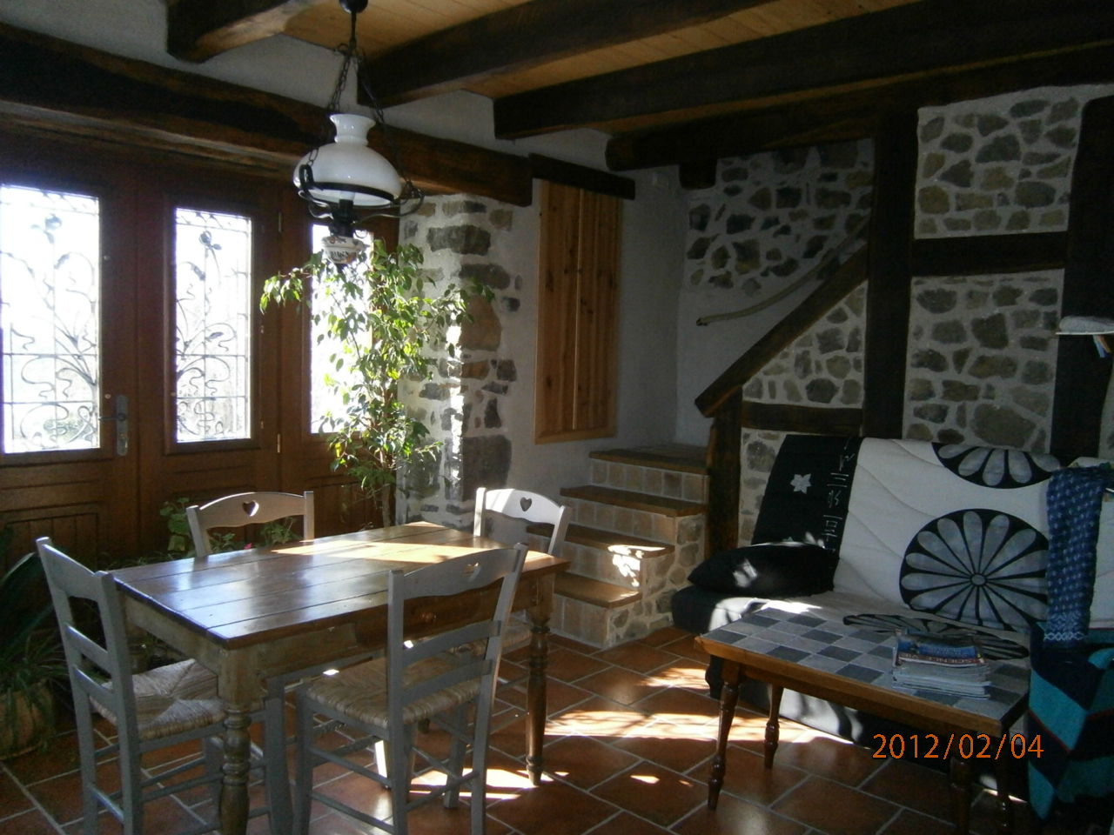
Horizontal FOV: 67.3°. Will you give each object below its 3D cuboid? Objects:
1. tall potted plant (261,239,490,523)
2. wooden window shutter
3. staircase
[{"bbox_3d":[-0.887,0.113,4.259,1.107,2.001,0.900,1,5,-11],"label":"tall potted plant"},{"bbox_3d":[0.144,-0.623,5.145,0.060,1.540,0.740,6,7,44],"label":"wooden window shutter"},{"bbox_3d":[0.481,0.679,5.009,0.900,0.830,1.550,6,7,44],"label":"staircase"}]

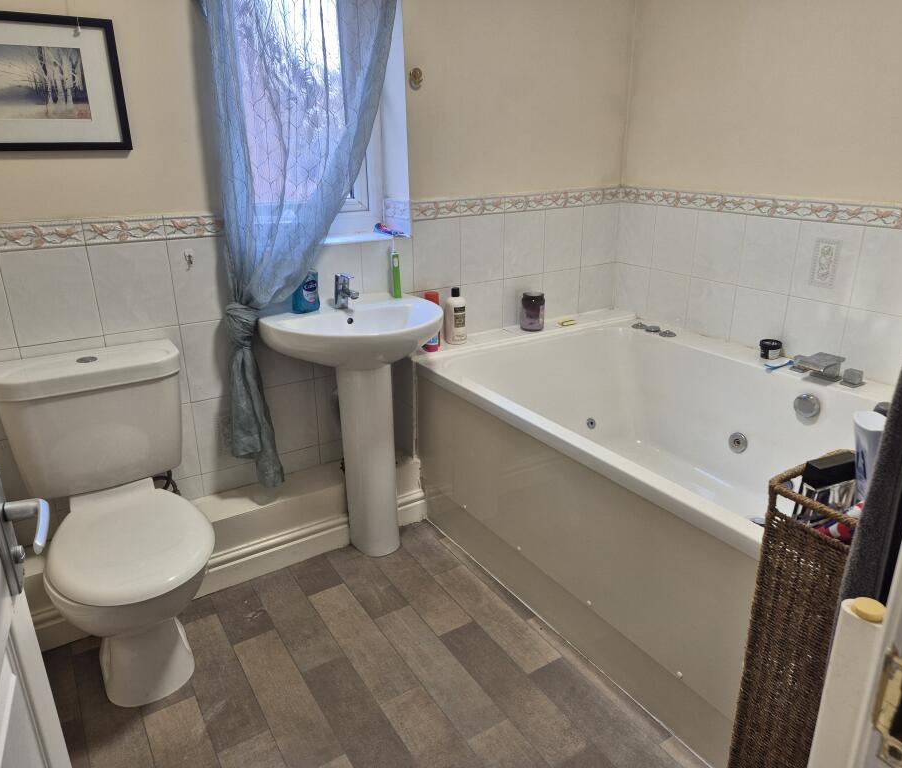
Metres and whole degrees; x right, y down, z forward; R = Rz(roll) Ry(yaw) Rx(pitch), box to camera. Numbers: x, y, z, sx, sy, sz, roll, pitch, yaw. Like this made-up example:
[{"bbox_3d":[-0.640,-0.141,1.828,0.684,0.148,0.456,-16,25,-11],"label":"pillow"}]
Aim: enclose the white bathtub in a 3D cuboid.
[{"bbox_3d":[0.778,0.340,2.034,1.085,0.600,1.710,-12,23,-30],"label":"white bathtub"}]

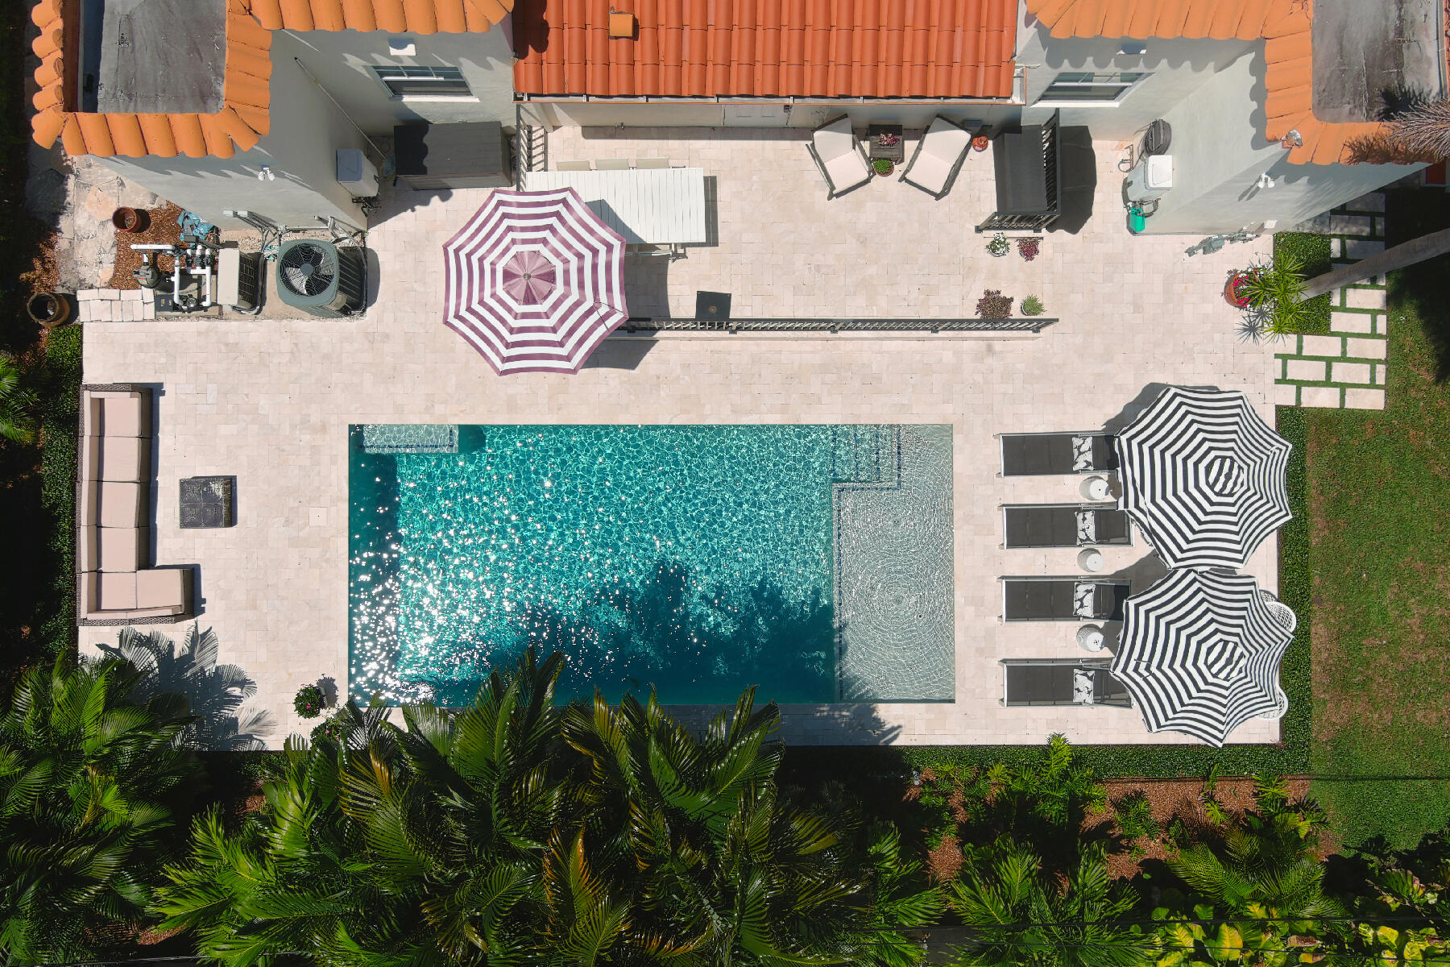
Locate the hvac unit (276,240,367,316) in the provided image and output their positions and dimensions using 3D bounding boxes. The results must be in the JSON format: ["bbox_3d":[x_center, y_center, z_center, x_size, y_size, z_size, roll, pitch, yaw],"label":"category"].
[{"bbox_3d":[-5.874,-2.957,16.980,0.910,1.120,0.910,0,89,-1],"label":"hvac unit"}]

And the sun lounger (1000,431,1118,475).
[{"bbox_3d":[5.046,-0.434,17.440,1.950,0.440,0.640,-1,89,-1],"label":"sun lounger"}]

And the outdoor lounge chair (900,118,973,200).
[{"bbox_3d":[3.040,-4.647,16.703,0.630,0.660,0.820,27,89,-1],"label":"outdoor lounge chair"}]

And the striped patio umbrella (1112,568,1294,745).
[{"bbox_3d":[6.358,2.318,16.377,2.420,2.560,2.420,0,89,-1],"label":"striped patio umbrella"}]

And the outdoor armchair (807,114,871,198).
[{"bbox_3d":[1.679,-4.727,16.991,0.700,0.800,0.900,-26,90,-1],"label":"outdoor armchair"}]

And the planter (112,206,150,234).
[{"bbox_3d":[-8.783,-3.854,17.248,0.360,0.320,0.360,0,89,-1],"label":"planter"}]

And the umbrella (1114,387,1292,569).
[{"bbox_3d":[6.369,-0.067,16.403,2.420,2.560,2.420,0,89,-1],"label":"umbrella"}]

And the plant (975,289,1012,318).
[{"bbox_3d":[3.950,-2.599,17.187,0.530,0.450,0.480,0,89,-1],"label":"plant"}]

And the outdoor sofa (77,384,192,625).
[{"bbox_3d":[-8.630,0.320,17.191,1.372,0.650,3.476,0,89,-1],"label":"outdoor sofa"}]

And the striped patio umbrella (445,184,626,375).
[{"bbox_3d":[-2.438,-2.589,15.776,2.450,2.540,2.450,0,89,-1],"label":"striped patio umbrella"}]

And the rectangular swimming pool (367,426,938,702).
[{"bbox_3d":[-1.088,1.220,18.214,9.100,1.400,4.200,0,89,-1],"label":"rectangular swimming pool"}]

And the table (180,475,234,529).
[{"bbox_3d":[-7.710,0.303,17.376,0.667,0.320,0.727,-1,89,-1],"label":"table"}]

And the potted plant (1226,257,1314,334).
[{"bbox_3d":[7.899,-2.611,17.072,0.789,1.660,1.127,0,89,-1],"label":"potted plant"}]

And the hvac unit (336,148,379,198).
[{"bbox_3d":[-5.211,-4.403,16.599,0.328,0.740,0.459,0,89,-1],"label":"hvac unit"}]

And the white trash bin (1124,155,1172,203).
[{"bbox_3d":[6.095,-4.350,16.749,0.394,0.680,0.495,0,89,-2],"label":"white trash bin"}]

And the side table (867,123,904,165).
[{"bbox_3d":[2.346,-4.961,17.207,0.479,0.400,0.492,0,89,-1],"label":"side table"}]

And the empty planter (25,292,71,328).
[{"bbox_3d":[-10.006,-2.565,17.327,0.480,0.390,0.480,0,89,-1],"label":"empty planter"}]

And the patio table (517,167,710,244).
[{"bbox_3d":[-1.525,-3.846,16.704,2.500,0.750,1.030,-1,89,-1],"label":"patio table"}]

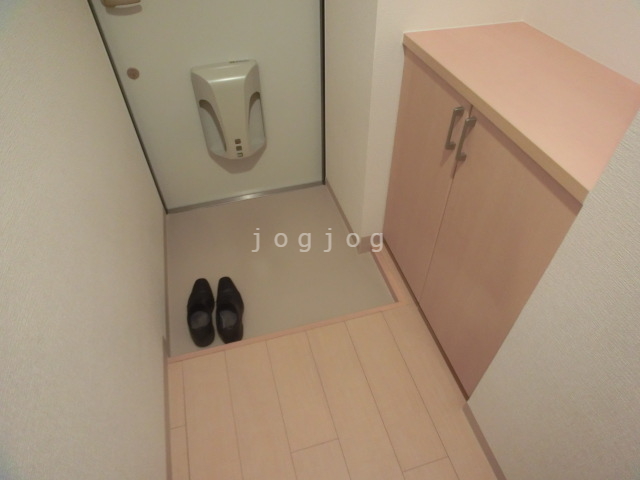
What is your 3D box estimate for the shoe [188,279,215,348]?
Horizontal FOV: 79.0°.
[{"bbox_3d":[-0.464,0.255,1.501,0.105,0.095,0.309,-11,46,-9],"label":"shoe"}]

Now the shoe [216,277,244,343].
[{"bbox_3d":[-0.354,0.244,1.509,0.105,0.095,0.307,-12,46,-10],"label":"shoe"}]

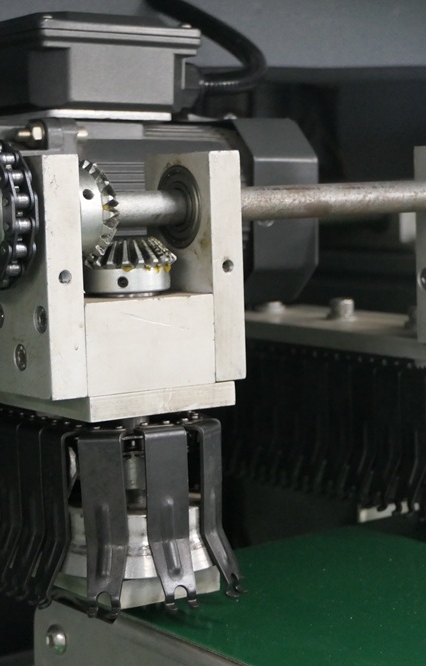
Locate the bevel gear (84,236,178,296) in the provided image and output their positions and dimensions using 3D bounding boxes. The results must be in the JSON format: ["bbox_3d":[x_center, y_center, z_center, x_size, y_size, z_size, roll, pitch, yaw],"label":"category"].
[{"bbox_3d":[-0.047,-0.037,0.887,0.056,0.027,0.056,-2,6,0],"label":"bevel gear"}]

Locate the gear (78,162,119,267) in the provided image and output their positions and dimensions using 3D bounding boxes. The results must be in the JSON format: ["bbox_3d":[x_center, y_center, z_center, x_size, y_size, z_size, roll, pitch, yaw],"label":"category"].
[{"bbox_3d":[-0.069,-0.064,0.870,0.027,0.056,0.056,-6,7,-34],"label":"gear"}]

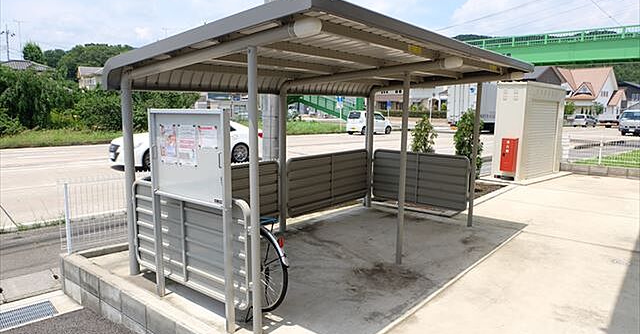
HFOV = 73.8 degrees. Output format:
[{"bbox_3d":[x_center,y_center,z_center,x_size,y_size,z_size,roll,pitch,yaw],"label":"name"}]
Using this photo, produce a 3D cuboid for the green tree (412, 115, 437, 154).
[{"bbox_3d":[2.031,-0.268,8.162,0.550,1.450,0.550,7,10,39],"label":"green tree"}]

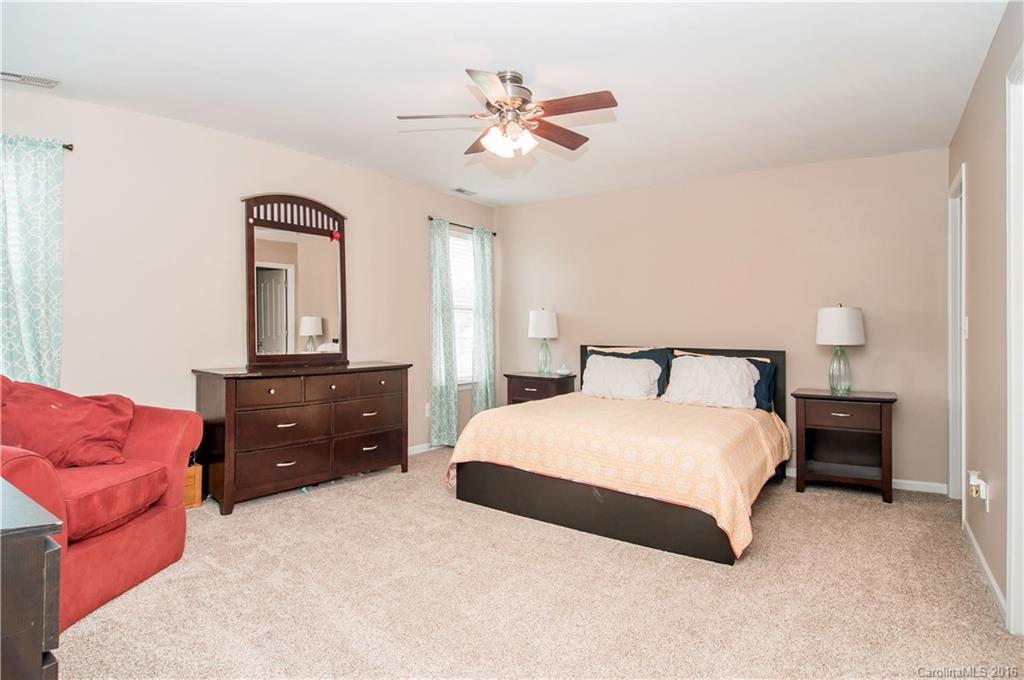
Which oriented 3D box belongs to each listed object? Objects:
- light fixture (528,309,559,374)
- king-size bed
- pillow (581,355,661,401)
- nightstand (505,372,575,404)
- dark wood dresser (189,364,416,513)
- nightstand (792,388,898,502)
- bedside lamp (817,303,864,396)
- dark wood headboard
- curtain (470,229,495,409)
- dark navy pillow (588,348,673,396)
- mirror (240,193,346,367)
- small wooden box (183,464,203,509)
[{"bbox_3d":[0.321,0.010,4.845,0.296,0.653,0.296,0,2,4],"label":"light fixture"},{"bbox_3d":[0.915,0.597,3.672,1.880,1.030,1.950,0,1,36],"label":"king-size bed"},{"bbox_3d":[0.967,0.333,4.284,0.653,0.377,0.163,1,-29,33],"label":"pillow"},{"bbox_3d":[0.315,0.738,5.200,0.630,0.715,0.420,0,1,37],"label":"nightstand"},{"bbox_3d":[-1.516,0.670,3.753,0.470,0.900,1.510,0,1,38],"label":"dark wood dresser"},{"bbox_3d":[2.479,0.761,3.621,0.622,0.704,0.408,1,2,31],"label":"nightstand"},{"bbox_3d":[2.410,0.068,3.550,0.310,0.660,0.310,0,1,37],"label":"bedside lamp"},{"bbox_3d":[1.454,0.553,4.398,1.830,0.960,0.080,0,1,36],"label":"dark wood headboard"},{"bbox_3d":[-0.301,-0.029,5.029,0.092,2.183,0.275,2,3,40],"label":"curtain"},{"bbox_3d":[1.076,0.291,4.386,0.694,0.428,0.153,1,-19,33],"label":"dark navy pillow"},{"bbox_3d":[-1.588,-0.423,3.550,0.071,1.193,0.734,2,3,40],"label":"mirror"},{"bbox_3d":[-2.223,0.992,3.234,0.180,0.270,0.210,0,1,38],"label":"small wooden box"}]

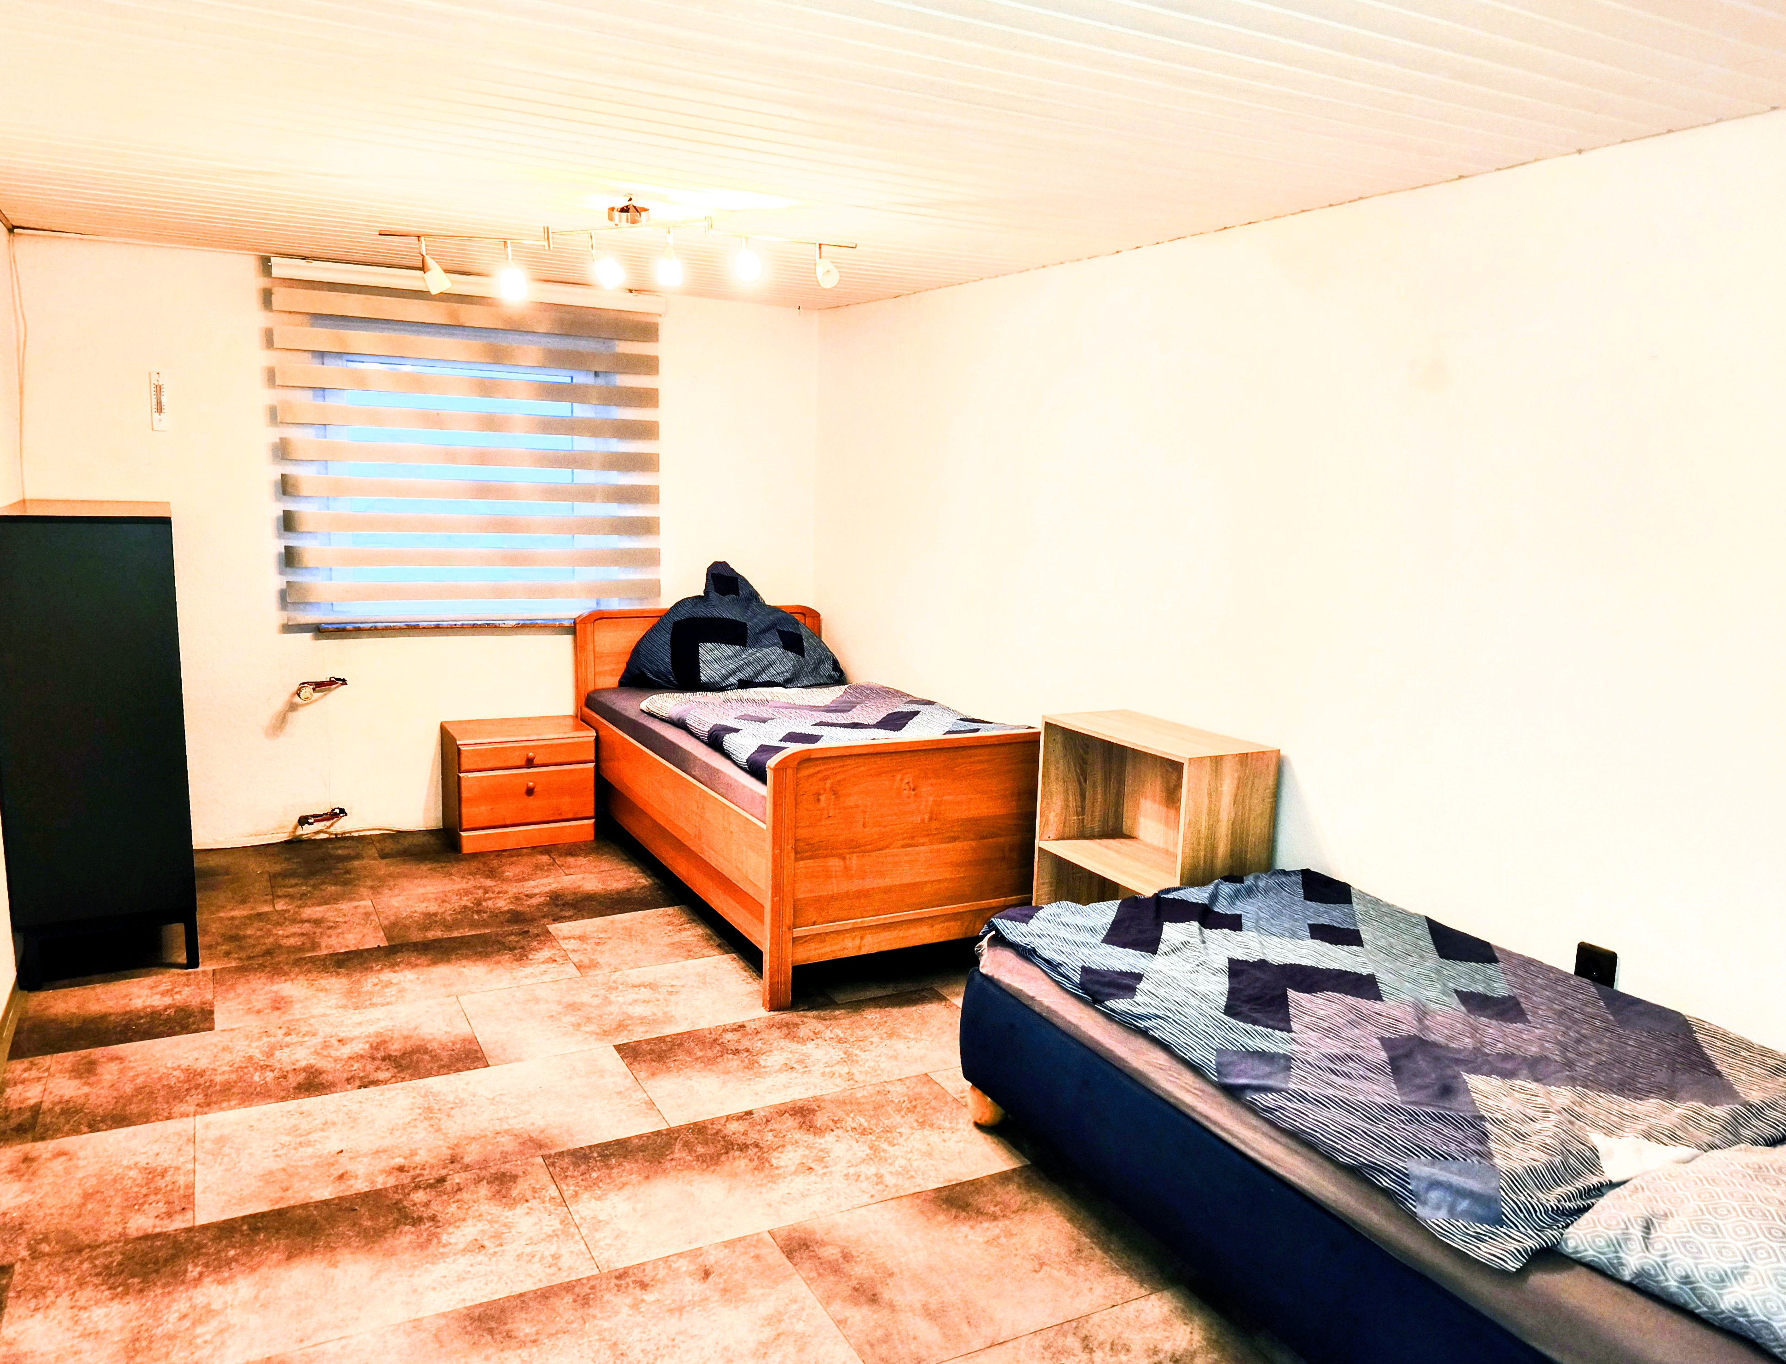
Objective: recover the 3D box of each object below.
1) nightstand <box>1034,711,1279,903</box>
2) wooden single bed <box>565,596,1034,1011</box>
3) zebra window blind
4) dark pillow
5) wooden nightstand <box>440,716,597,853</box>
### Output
[{"bbox_3d":[0.697,0.507,3.339,0.310,0.750,0.600,-3,10,-29],"label":"nightstand"},{"bbox_3d":[-0.328,0.267,4.262,1.067,0.870,2.022,-3,10,-28],"label":"wooden single bed"},{"bbox_3d":[-1.546,-0.859,4.577,1.382,1.258,0.070,-2,10,-27],"label":"zebra window blind"},{"bbox_3d":[-0.636,-0.228,4.962,0.948,0.515,0.271,-3,10,-28],"label":"dark pillow"},{"bbox_3d":[-1.457,0.386,4.699,0.494,0.417,0.409,-3,10,-28],"label":"wooden nightstand"}]

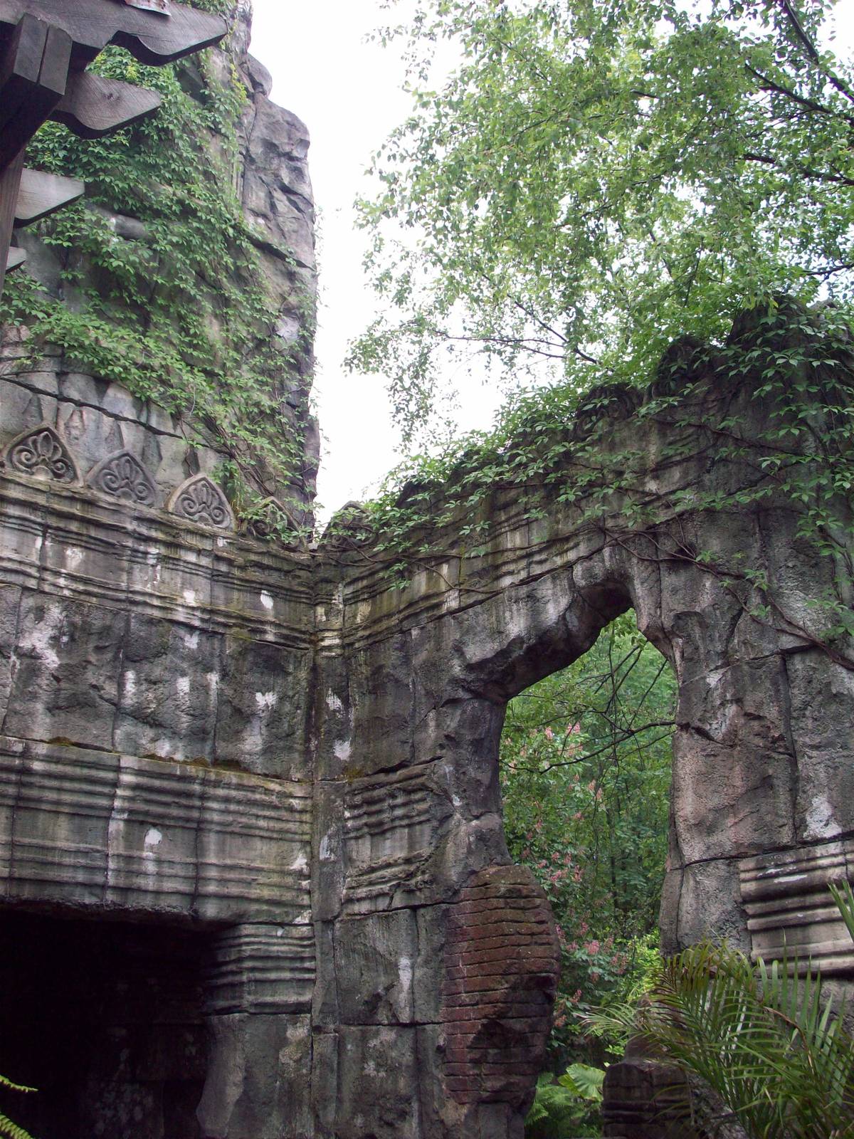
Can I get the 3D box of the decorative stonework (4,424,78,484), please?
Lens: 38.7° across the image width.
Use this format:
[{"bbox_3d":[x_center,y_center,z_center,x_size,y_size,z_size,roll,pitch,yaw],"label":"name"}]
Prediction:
[{"bbox_3d":[-2.301,-0.687,7.295,0.463,0.361,0.090,15,-27,-35],"label":"decorative stonework"}]

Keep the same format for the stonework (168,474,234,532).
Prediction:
[{"bbox_3d":[-1.475,-0.447,7.898,0.480,0.336,0.090,15,-27,-35],"label":"stonework"}]

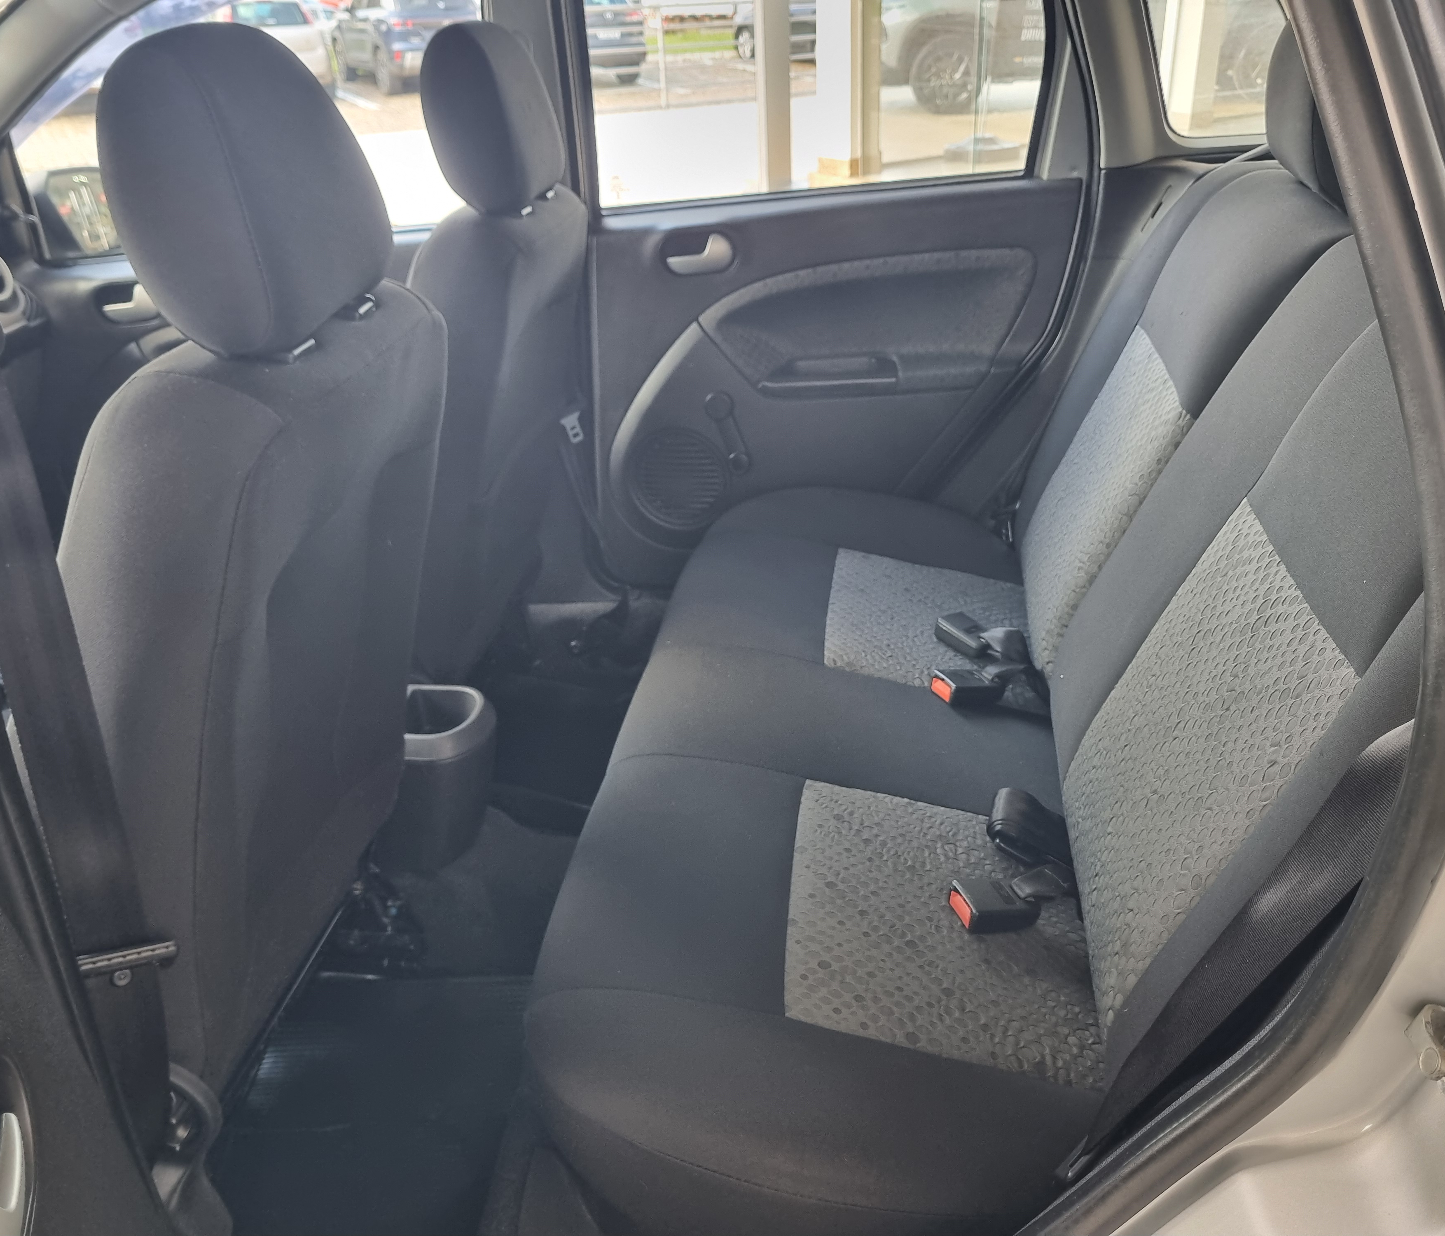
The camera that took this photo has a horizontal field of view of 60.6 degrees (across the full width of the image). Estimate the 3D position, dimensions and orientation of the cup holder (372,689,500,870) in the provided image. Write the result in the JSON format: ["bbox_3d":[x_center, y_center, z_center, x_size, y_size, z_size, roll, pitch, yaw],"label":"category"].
[{"bbox_3d":[-0.377,0.218,1.678,0.151,0.230,0.132,1,27,8],"label":"cup holder"}]

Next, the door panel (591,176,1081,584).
[{"bbox_3d":[0.173,-0.334,2.003,0.761,0.676,0.104,1,27,8],"label":"door panel"}]

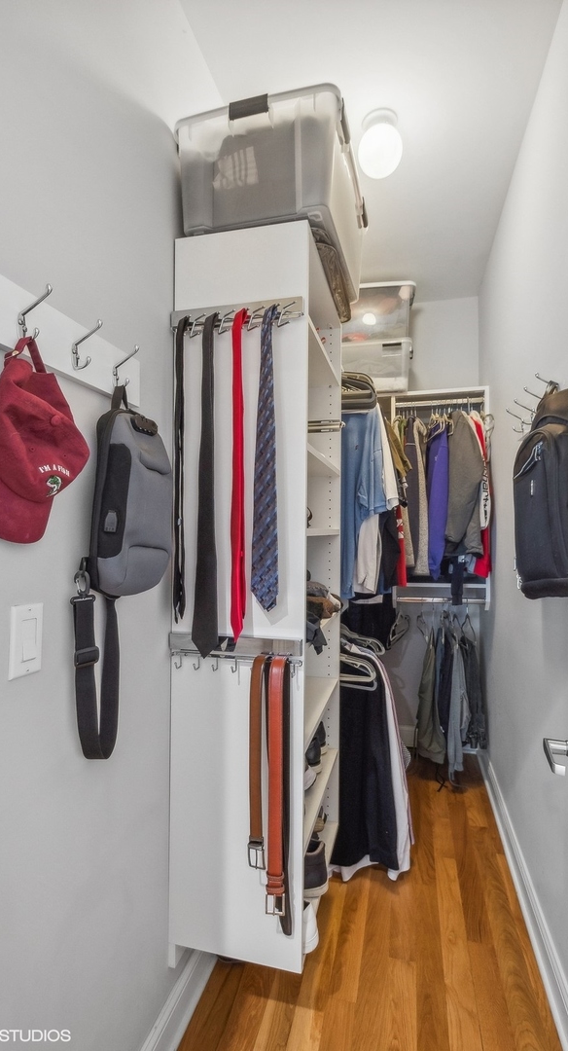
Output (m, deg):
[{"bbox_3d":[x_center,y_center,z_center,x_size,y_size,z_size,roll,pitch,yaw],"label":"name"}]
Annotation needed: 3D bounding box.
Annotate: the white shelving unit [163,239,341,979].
[{"bbox_3d":[-0.043,0.170,1.568,0.357,1.848,0.633,0,-1,14],"label":"white shelving unit"}]

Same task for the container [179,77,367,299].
[{"bbox_3d":[0.006,-0.909,1.500,0.440,0.280,0.568,0,-1,17],"label":"container"}]

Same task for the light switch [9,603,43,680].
[{"bbox_3d":[-0.418,0.187,0.807,0.008,0.115,0.070,0,-1,14],"label":"light switch"}]

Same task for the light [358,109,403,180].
[{"bbox_3d":[0.338,-1.324,1.741,0.152,0.177,0.152,0,-1,14],"label":"light"}]

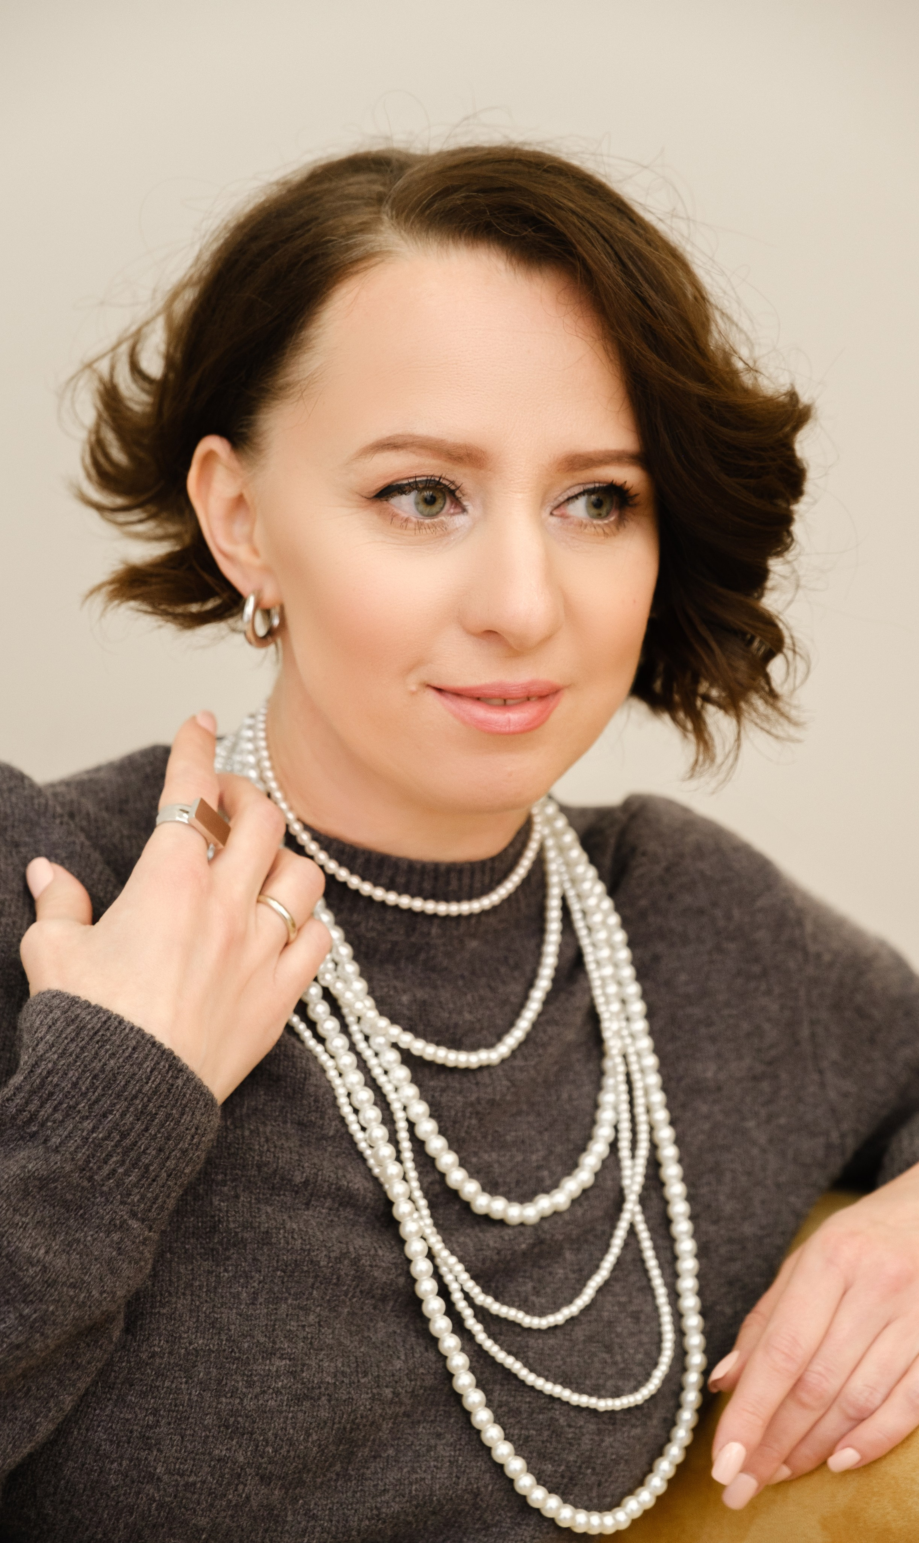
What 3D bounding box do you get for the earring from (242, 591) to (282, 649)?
[{"bbox_3d":[-0.073,-0.056,1.318,0.005,0.021,0.019,3,3,28],"label":"earring"}]

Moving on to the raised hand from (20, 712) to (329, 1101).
[{"bbox_3d":[-0.097,0.047,1.232,0.104,0.128,0.075,17,-5,10],"label":"raised hand"}]

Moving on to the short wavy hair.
[{"bbox_3d":[-0.009,-0.121,1.370,0.255,0.230,0.215,-1,6,-21],"label":"short wavy hair"}]

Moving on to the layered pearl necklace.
[{"bbox_3d":[-0.007,0.122,1.315,0.158,0.285,0.180,-4,-1,-24],"label":"layered pearl necklace"}]

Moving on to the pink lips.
[{"bbox_3d":[0.013,-0.024,1.272,0.048,0.019,0.018,-1,6,-21],"label":"pink lips"}]

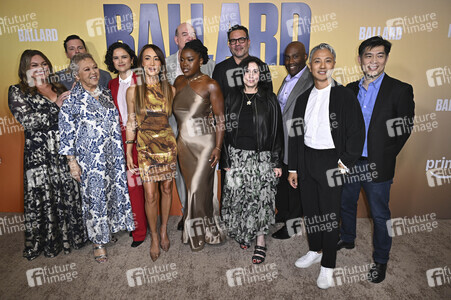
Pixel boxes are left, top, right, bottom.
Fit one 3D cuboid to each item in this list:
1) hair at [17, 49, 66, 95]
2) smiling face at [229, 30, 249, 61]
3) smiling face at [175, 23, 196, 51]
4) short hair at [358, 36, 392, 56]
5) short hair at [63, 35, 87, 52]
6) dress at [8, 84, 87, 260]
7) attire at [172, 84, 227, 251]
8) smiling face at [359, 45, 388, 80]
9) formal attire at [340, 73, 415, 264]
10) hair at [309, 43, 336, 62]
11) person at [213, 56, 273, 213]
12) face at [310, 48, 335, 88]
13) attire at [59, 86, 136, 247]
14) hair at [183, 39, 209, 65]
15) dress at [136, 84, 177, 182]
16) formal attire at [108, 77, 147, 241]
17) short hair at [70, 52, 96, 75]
[{"bbox_3d":[-1.447,-0.602,2.375,0.330,0.340,0.250,-7,16,-26],"label":"hair"},{"bbox_3d":[0.113,-0.850,2.426,0.175,0.240,0.170,1,12,4],"label":"smiling face"},{"bbox_3d":[-0.338,-0.941,2.540,0.175,0.240,0.170,-5,13,-25],"label":"smiling face"},{"bbox_3d":[1.010,-0.686,2.031,0.200,0.150,0.220,6,13,24],"label":"short hair"},{"bbox_3d":[-1.367,-0.955,2.720,0.175,0.160,0.200,-5,14,-21],"label":"short hair"},{"bbox_3d":[-1.482,0.174,2.589,0.570,1.440,0.420,-7,16,-25],"label":"dress"},{"bbox_3d":[-0.215,0.132,2.584,0.450,1.380,0.360,3,12,15],"label":"attire"},{"bbox_3d":[0.975,-0.576,1.982,0.175,0.225,0.160,6,13,23],"label":"smiling face"},{"bbox_3d":[1.090,0.134,2.246,0.500,1.370,0.360,9,15,34],"label":"formal attire"},{"bbox_3d":[0.668,-0.665,2.070,0.175,0.165,0.200,3,13,14],"label":"hair"},{"bbox_3d":[0.154,-0.054,2.664,0.540,1.740,0.330,0,14,2],"label":"person"},{"bbox_3d":[0.623,-0.539,1.929,0.165,0.230,0.150,3,14,16],"label":"face"},{"bbox_3d":[-1.003,0.090,2.402,0.530,1.230,0.400,-7,14,-29],"label":"attire"},{"bbox_3d":[-0.227,-0.744,2.270,0.175,0.185,0.230,9,24,33],"label":"hair"},{"bbox_3d":[-0.552,-0.144,2.438,0.360,0.790,0.260,-2,14,-10],"label":"dress"},{"bbox_3d":[-0.799,0.109,2.640,0.430,1.490,0.280,-3,14,-8],"label":"formal attire"},{"bbox_3d":[-1.073,-0.645,2.278,0.200,0.170,0.180,8,16,32],"label":"short hair"}]

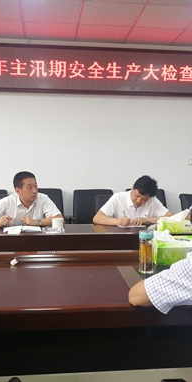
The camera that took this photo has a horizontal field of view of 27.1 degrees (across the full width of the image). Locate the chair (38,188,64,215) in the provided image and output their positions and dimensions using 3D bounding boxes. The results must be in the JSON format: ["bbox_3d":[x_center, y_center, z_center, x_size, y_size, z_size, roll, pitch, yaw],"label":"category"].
[{"bbox_3d":[-0.595,0.472,4.370,0.580,0.950,0.620,0,3,-7],"label":"chair"}]

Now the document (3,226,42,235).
[{"bbox_3d":[-0.495,0.256,2.707,0.265,0.018,0.230,0,3,-7],"label":"document"}]

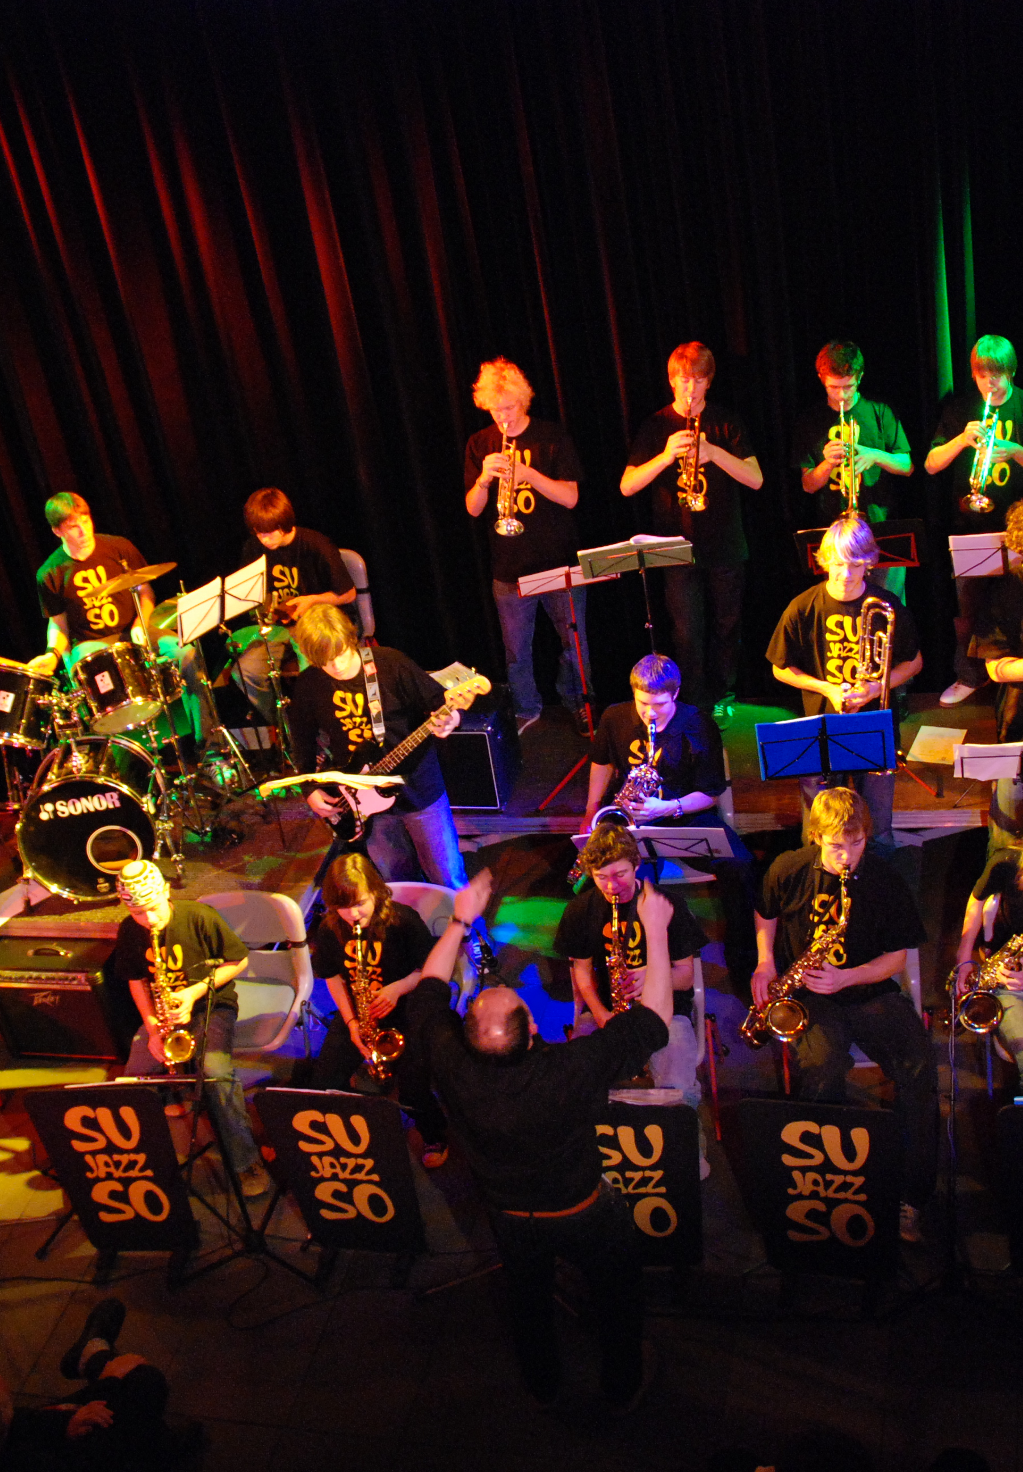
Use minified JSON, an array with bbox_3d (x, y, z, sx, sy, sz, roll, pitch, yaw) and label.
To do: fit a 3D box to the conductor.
[{"bbox_3d":[0.138,1.245,4.987,0.740,1.840,0.540,-10,30,0],"label":"conductor"}]

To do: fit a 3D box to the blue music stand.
[{"bbox_3d":[1.276,0.432,6.524,0.530,1.180,0.480,8,37,29],"label":"blue music stand"}]

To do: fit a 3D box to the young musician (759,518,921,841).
[{"bbox_3d":[1.366,-0.015,6.512,0.580,1.740,0.450,-3,29,14],"label":"young musician"}]

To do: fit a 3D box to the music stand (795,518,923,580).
[{"bbox_3d":[1.589,-0.427,7.412,0.500,1.160,0.440,-2,31,14],"label":"music stand"}]

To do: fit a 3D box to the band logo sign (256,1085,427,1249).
[{"bbox_3d":[-0.545,1.484,5.565,0.530,0.645,0.050,-3,26,20],"label":"band logo sign"}]

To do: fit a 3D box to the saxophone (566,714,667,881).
[{"bbox_3d":[0.420,0.292,6.877,0.270,0.920,0.380,17,35,-9],"label":"saxophone"}]

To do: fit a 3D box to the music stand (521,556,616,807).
[{"bbox_3d":[0.317,-0.265,7.555,0.480,1.140,0.460,-8,30,4],"label":"music stand"}]

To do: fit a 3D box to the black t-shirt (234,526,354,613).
[{"bbox_3d":[-1.041,-0.773,8.111,0.470,0.520,0.310,-4,39,14],"label":"black t-shirt"}]

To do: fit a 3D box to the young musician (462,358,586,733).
[{"bbox_3d":[0.082,-0.801,7.540,0.560,1.760,0.450,-6,28,7],"label":"young musician"}]

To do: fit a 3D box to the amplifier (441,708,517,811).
[{"bbox_3d":[-0.252,0.078,7.439,0.460,0.430,0.300,-1,29,18],"label":"amplifier"}]

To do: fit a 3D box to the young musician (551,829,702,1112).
[{"bbox_3d":[0.483,0.911,5.947,0.580,1.270,0.700,-7,32,8],"label":"young musician"}]

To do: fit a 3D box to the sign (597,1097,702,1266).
[{"bbox_3d":[0.376,1.438,5.327,0.530,0.646,0.050,0,26,18],"label":"sign"}]

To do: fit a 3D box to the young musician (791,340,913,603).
[{"bbox_3d":[1.492,-0.851,7.173,0.520,1.760,0.450,1,34,20],"label":"young musician"}]

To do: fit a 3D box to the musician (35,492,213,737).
[{"bbox_3d":[-1.941,-0.447,7.955,0.650,1.400,0.800,-14,28,-7],"label":"musician"}]

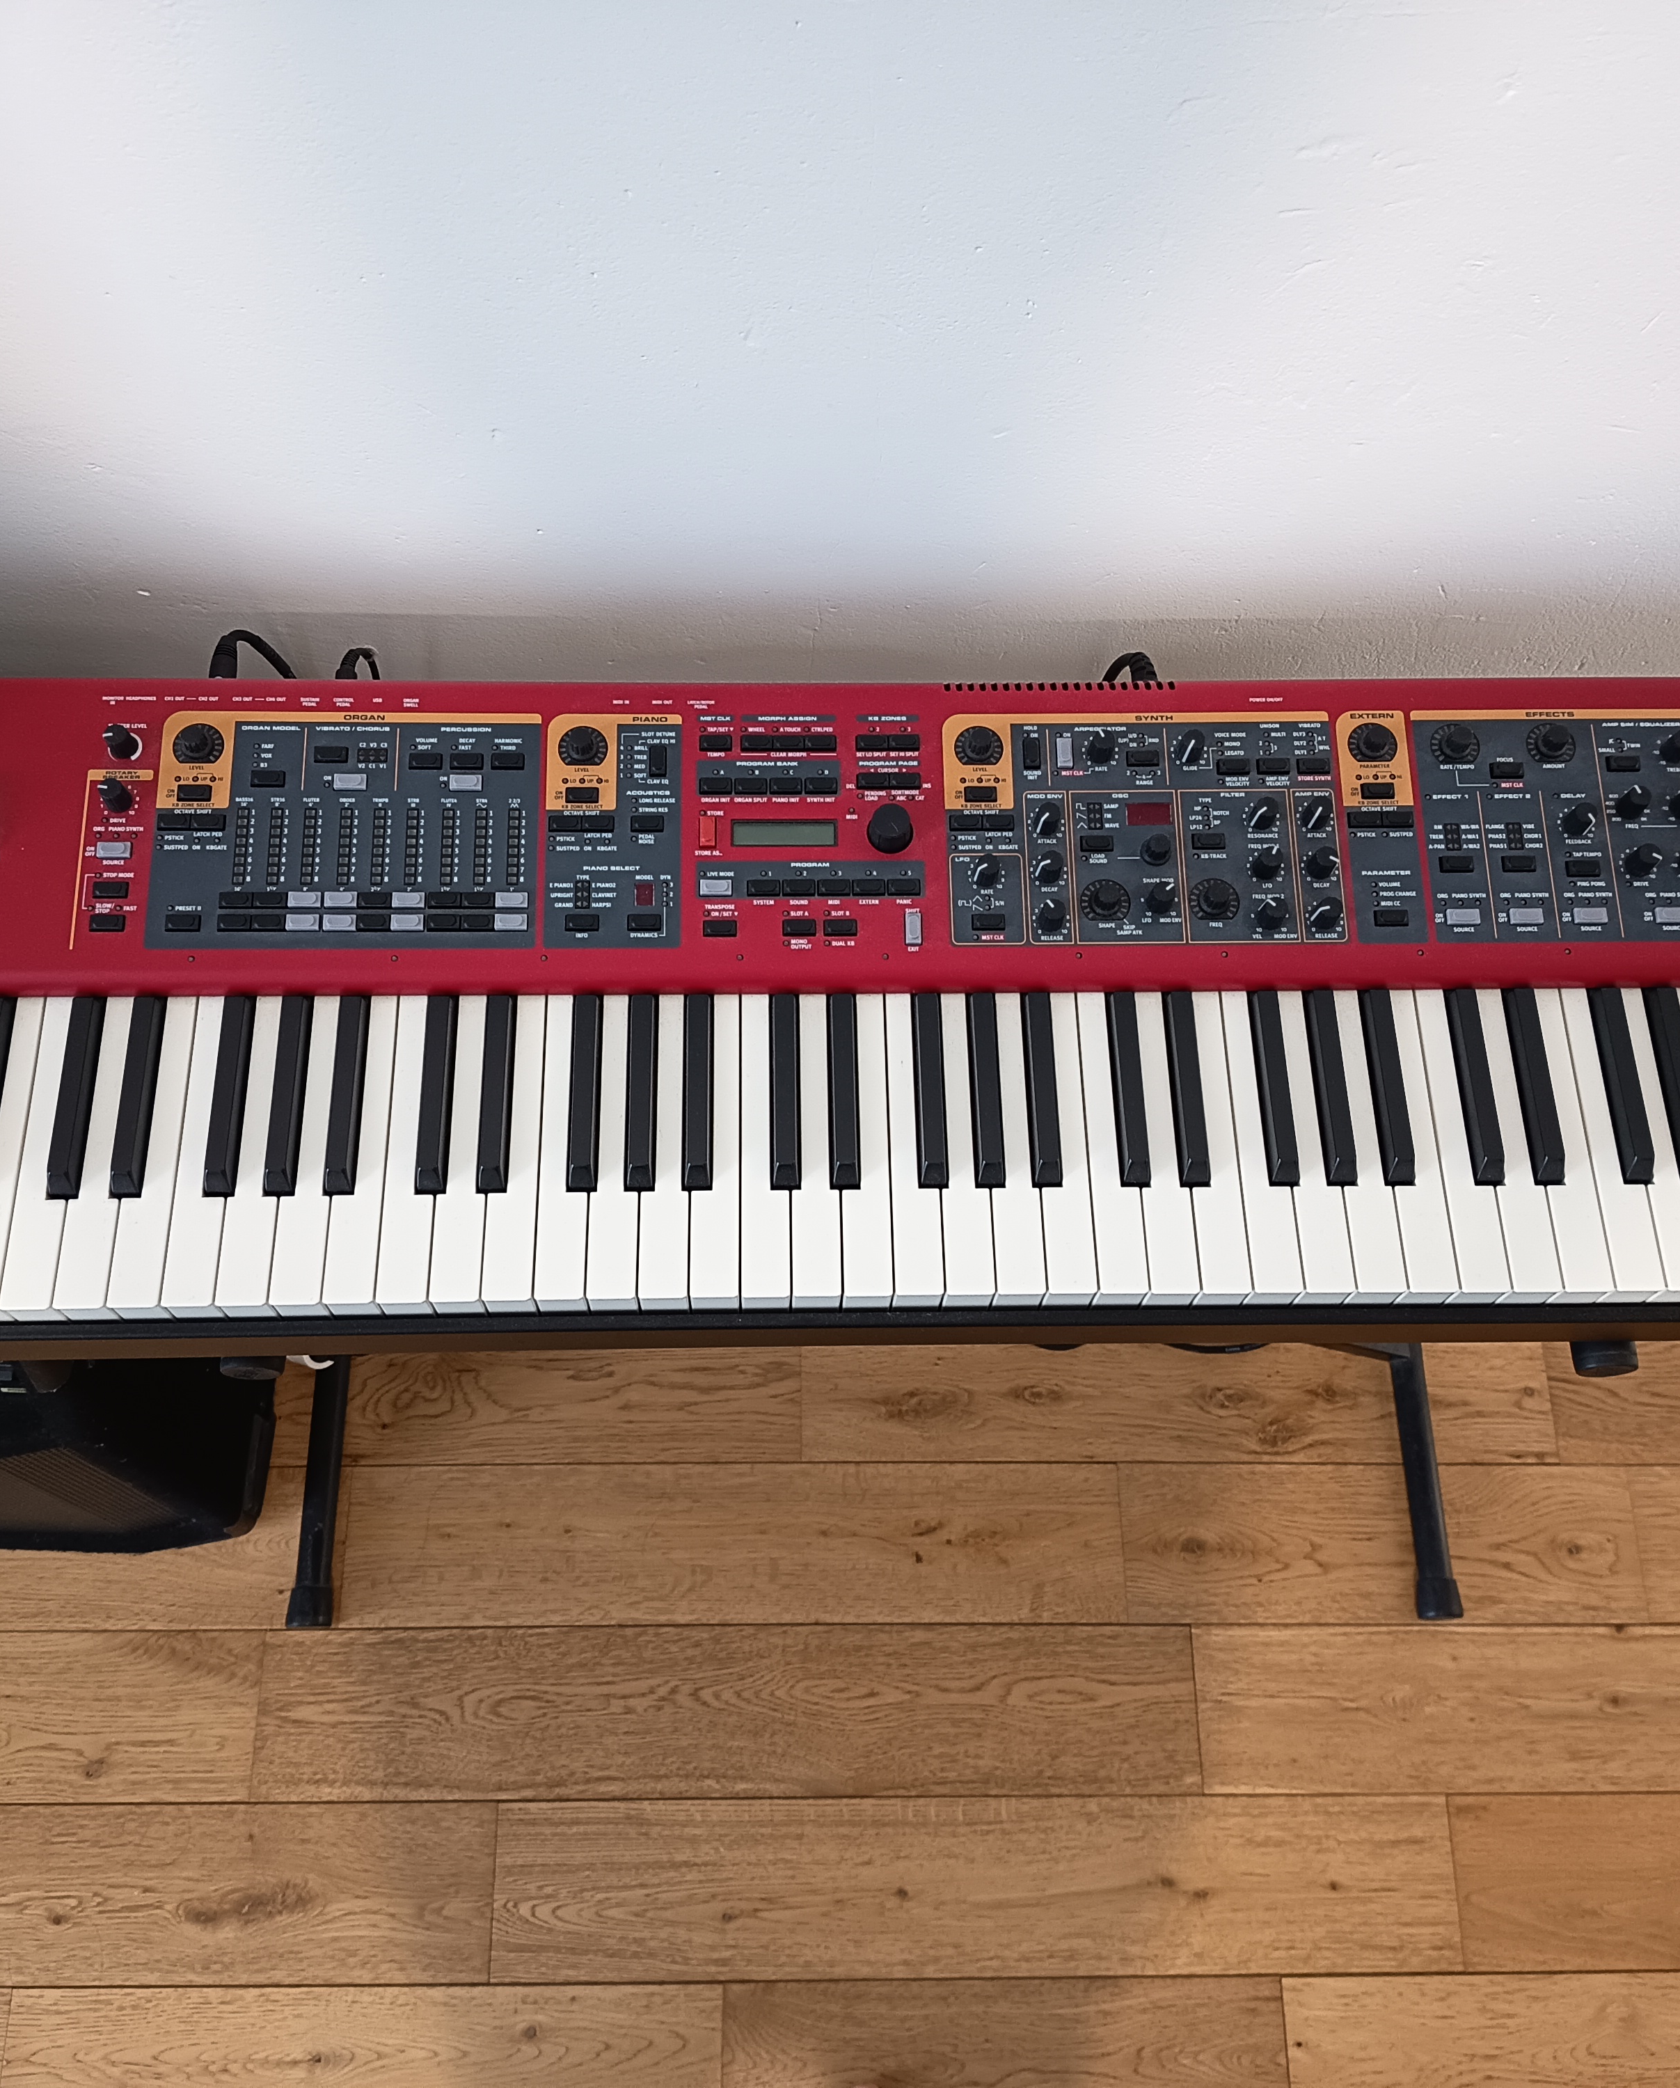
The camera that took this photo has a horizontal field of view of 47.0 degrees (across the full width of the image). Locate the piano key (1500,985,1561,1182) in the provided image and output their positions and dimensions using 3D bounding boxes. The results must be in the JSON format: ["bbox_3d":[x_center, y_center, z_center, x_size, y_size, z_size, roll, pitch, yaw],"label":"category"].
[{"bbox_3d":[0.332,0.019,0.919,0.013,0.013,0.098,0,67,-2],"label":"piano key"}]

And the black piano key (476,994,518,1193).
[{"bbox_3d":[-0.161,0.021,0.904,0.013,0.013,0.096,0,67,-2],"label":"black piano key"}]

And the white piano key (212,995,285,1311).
[{"bbox_3d":[-0.271,0.052,0.906,0.023,0.021,0.151,0,67,-2],"label":"white piano key"}]

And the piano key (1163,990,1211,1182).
[{"bbox_3d":[0.165,0.020,0.920,0.013,0.013,0.096,0,67,-2],"label":"piano key"}]

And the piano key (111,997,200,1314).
[{"bbox_3d":[-0.317,0.051,0.899,0.023,0.020,0.151,0,67,-2],"label":"piano key"}]

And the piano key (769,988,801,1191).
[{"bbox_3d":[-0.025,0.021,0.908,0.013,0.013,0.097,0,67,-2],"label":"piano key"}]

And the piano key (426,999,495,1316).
[{"bbox_3d":[-0.174,0.051,0.908,0.023,0.022,0.151,0,67,-2],"label":"piano key"}]

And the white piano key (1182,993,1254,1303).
[{"bbox_3d":[0.176,0.049,0.915,0.023,0.021,0.150,0,67,-2],"label":"white piano key"}]

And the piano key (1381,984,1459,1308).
[{"bbox_3d":[0.272,0.047,0.928,0.023,0.021,0.151,0,67,-2],"label":"piano key"}]

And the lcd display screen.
[{"bbox_3d":[-0.026,-0.102,0.941,0.051,0.005,0.014,0,71,-2],"label":"lcd display screen"}]

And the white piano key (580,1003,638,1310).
[{"bbox_3d":[-0.104,0.050,0.906,0.023,0.021,0.151,0,67,-2],"label":"white piano key"}]

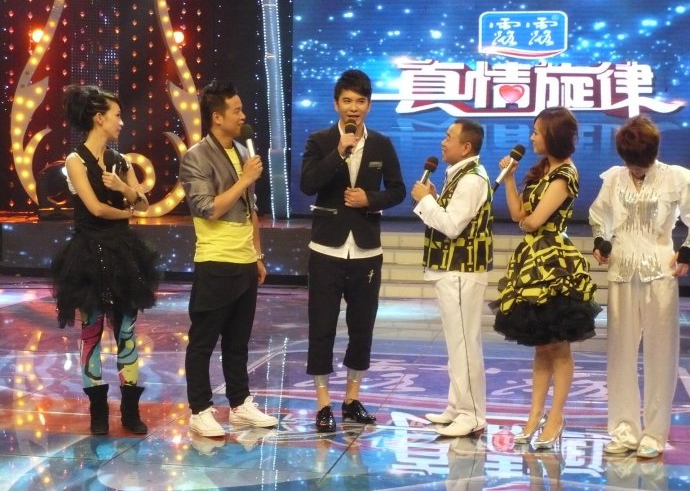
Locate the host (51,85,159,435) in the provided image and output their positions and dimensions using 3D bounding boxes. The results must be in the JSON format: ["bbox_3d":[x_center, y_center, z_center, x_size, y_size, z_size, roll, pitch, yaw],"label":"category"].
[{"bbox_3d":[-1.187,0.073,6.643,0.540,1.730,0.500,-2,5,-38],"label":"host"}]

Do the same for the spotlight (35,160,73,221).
[{"bbox_3d":[-3.079,-0.604,14.279,0.390,0.620,0.420,1,4,-6],"label":"spotlight"}]

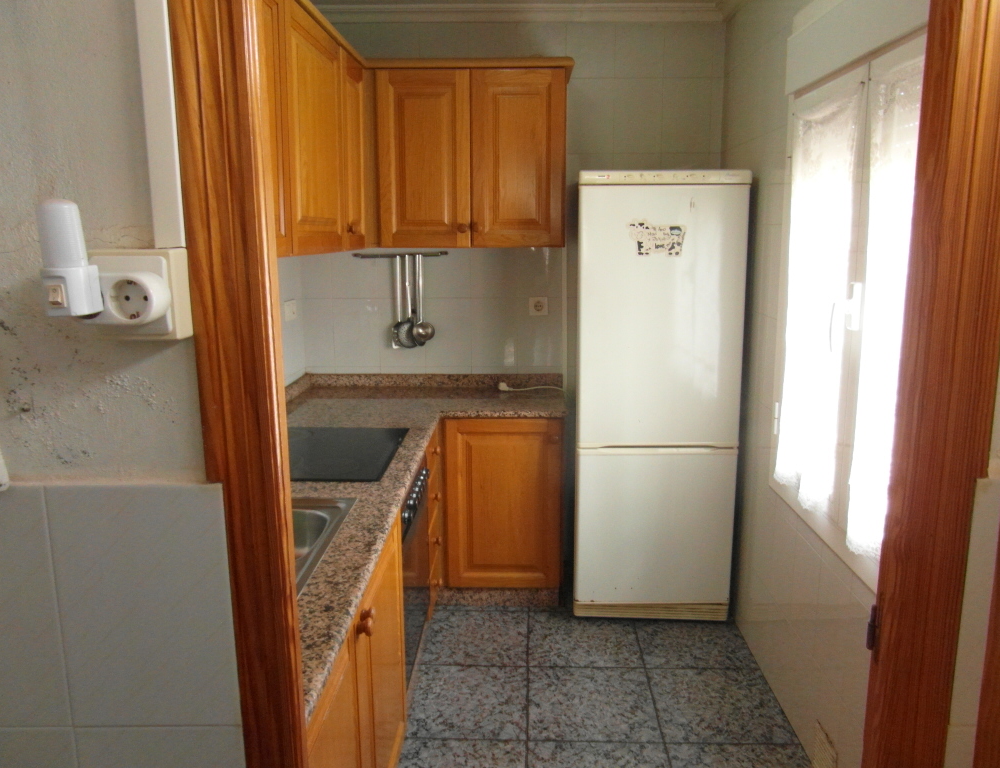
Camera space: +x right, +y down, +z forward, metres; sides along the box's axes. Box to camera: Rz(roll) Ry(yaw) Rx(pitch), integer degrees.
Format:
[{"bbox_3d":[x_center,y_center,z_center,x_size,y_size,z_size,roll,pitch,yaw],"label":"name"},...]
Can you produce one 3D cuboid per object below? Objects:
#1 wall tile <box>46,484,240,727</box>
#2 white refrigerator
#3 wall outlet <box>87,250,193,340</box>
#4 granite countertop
[{"bbox_3d":[-0.406,0.257,0.821,0.203,0.298,0.012,0,10,2],"label":"wall tile"},{"bbox_3d":[0.591,0.036,2.912,0.599,1.679,0.570,0,10,3],"label":"white refrigerator"},{"bbox_3d":[-0.369,-0.091,0.725,0.090,0.088,0.050,0,10,2],"label":"wall outlet"},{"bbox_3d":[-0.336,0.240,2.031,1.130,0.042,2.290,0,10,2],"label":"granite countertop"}]

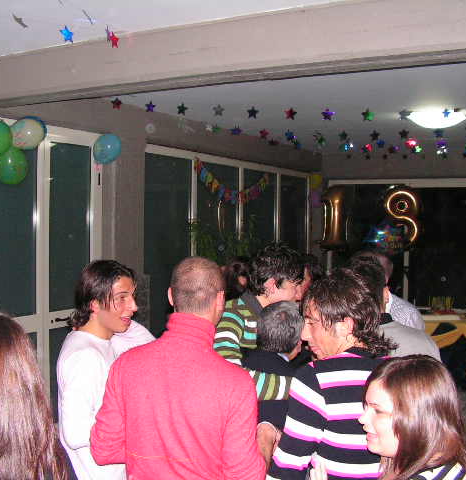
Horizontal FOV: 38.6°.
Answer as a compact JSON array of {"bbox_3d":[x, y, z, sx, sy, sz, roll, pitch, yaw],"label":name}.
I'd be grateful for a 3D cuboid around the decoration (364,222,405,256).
[{"bbox_3d":[1.696,-0.006,7.450,0.470,0.390,0.200,0,1,6],"label":"decoration"}]

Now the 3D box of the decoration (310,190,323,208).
[{"bbox_3d":[1.167,-0.566,9.300,0.200,0.245,0.200,0,1,0],"label":"decoration"}]

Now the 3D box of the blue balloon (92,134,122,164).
[{"bbox_3d":[-1.018,-0.742,5.400,0.230,0.260,0.230,0,1,0],"label":"blue balloon"}]

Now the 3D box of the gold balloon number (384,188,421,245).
[{"bbox_3d":[1.999,-0.289,7.850,0.450,0.730,0.200,0,1,9],"label":"gold balloon number"}]

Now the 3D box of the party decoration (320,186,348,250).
[{"bbox_3d":[1.193,-0.255,7.900,0.340,0.760,0.200,0,1,6],"label":"party decoration"}]

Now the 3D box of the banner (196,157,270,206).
[{"bbox_3d":[0.056,-0.630,7.485,0.060,0.440,1.720,1,1,29],"label":"banner"}]

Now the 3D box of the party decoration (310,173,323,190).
[{"bbox_3d":[1.167,-0.817,9.300,0.200,0.245,0.200,0,1,0],"label":"party decoration"}]

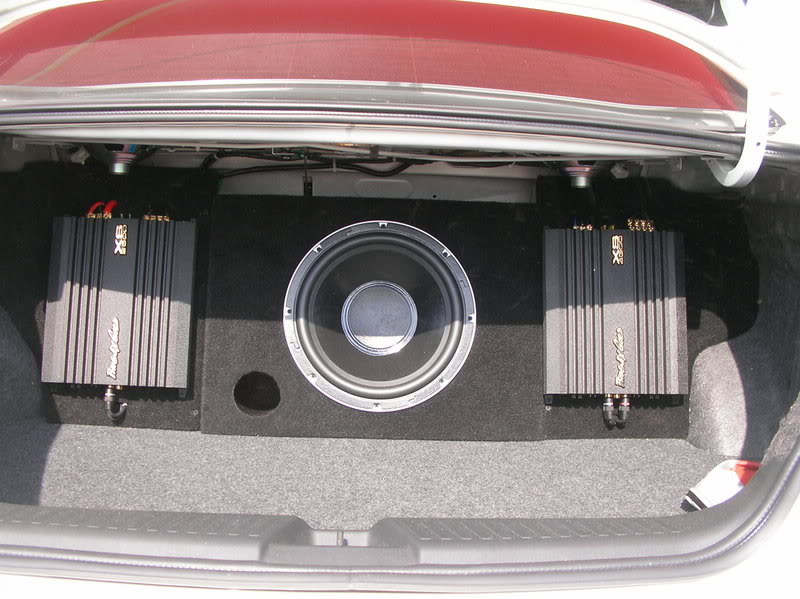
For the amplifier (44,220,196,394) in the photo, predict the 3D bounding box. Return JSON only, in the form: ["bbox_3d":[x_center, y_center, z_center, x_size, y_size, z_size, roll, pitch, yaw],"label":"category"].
[{"bbox_3d":[-0.443,0.009,1.416,0.233,0.280,0.057,1,-8,1],"label":"amplifier"}]

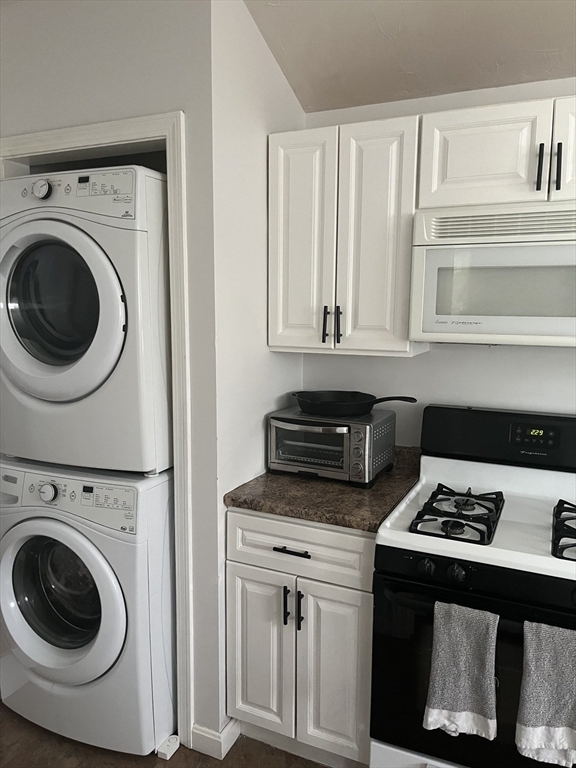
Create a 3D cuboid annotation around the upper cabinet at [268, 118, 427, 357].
[{"bbox_3d":[0.234,-0.501,2.106,0.530,0.769,0.328,4,9,25],"label":"upper cabinet"}]

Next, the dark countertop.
[{"bbox_3d":[0.162,0.330,2.082,0.525,0.129,0.632,4,9,25],"label":"dark countertop"}]

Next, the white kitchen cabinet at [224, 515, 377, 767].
[{"bbox_3d":[0.163,0.816,2.162,0.522,0.856,0.607,4,9,25],"label":"white kitchen cabinet"}]

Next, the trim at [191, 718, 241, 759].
[{"bbox_3d":[-0.253,1.235,2.057,0.120,0.090,0.130,4,9,25],"label":"trim"}]

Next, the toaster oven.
[{"bbox_3d":[0.171,0.225,2.212,0.403,0.226,0.318,4,9,25],"label":"toaster oven"}]

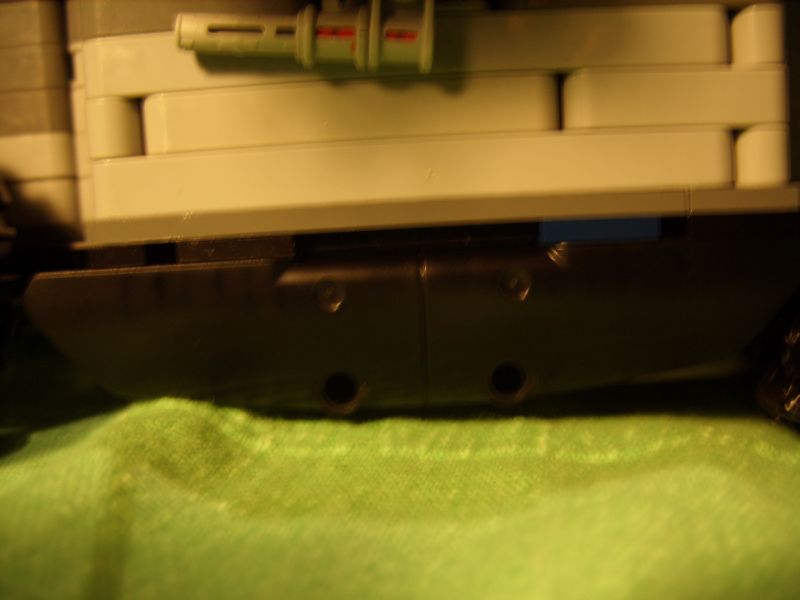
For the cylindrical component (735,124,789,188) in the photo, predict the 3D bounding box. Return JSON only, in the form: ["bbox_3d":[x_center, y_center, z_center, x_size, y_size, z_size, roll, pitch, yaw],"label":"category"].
[{"bbox_3d":[0.050,-0.020,0.122,0.007,0.008,0.008,-3,3,-1],"label":"cylindrical component"}]

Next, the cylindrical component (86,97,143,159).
[{"bbox_3d":[-0.039,-0.023,0.120,0.007,0.008,0.008,-3,3,-1],"label":"cylindrical component"}]

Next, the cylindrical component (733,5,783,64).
[{"bbox_3d":[0.050,-0.036,0.122,0.007,0.008,0.008,-3,3,-1],"label":"cylindrical component"}]

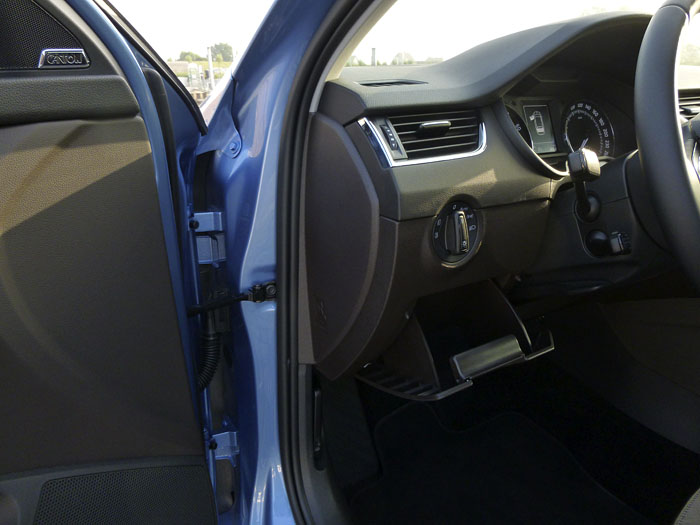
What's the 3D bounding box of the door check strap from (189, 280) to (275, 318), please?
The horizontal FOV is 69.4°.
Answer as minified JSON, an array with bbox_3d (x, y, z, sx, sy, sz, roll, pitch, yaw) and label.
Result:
[{"bbox_3d":[-0.173,0.053,0.740,0.135,0.028,0.024,-14,25,-34],"label":"door check strap"}]

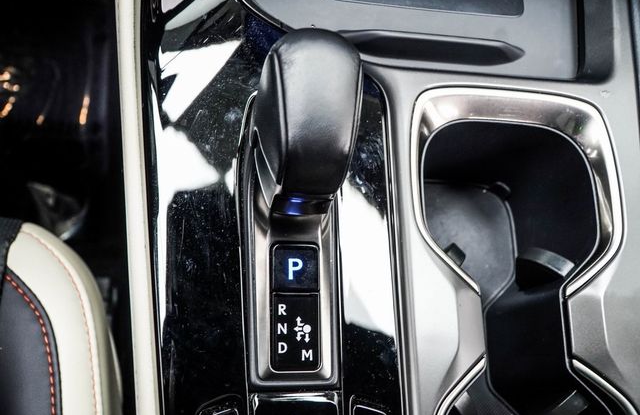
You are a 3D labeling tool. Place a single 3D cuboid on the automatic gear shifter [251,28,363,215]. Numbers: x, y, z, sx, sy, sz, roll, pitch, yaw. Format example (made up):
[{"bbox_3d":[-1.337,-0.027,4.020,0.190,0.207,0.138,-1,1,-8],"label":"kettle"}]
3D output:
[{"bbox_3d":[-0.005,-0.038,0.335,0.049,0.082,0.060,-3,66,-1],"label":"automatic gear shifter"}]

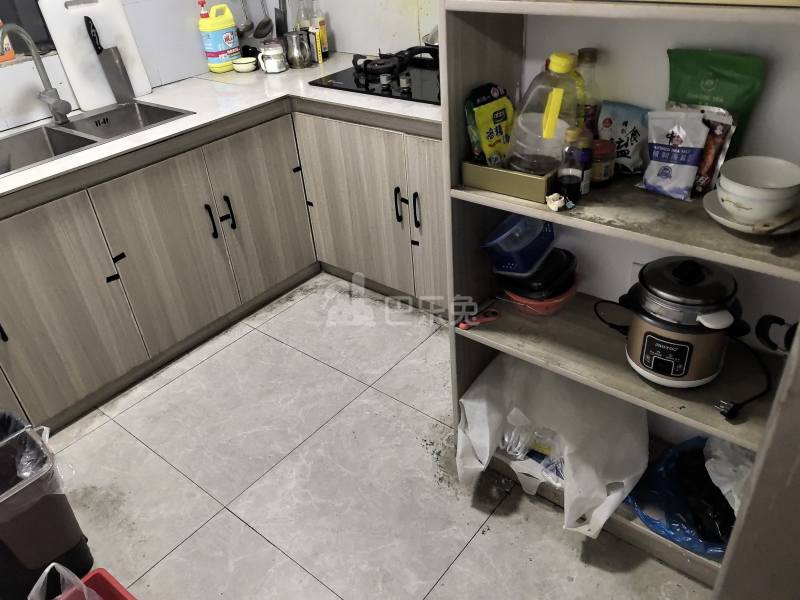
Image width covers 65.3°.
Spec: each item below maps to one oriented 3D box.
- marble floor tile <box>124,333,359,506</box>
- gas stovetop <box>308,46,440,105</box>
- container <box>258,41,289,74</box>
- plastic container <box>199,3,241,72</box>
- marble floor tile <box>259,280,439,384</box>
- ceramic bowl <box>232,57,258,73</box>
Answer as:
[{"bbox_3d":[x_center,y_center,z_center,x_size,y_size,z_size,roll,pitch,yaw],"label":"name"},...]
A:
[{"bbox_3d":[-0.515,0.343,2.059,0.600,0.010,0.600,21,41,34],"label":"marble floor tile"},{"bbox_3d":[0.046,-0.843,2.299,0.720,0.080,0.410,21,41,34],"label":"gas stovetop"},{"bbox_3d":[-0.536,-1.021,2.626,0.113,0.112,0.086,-10,33,-7],"label":"container"},{"bbox_3d":[-0.773,-1.141,2.683,0.088,0.285,0.135,21,41,34],"label":"plastic container"},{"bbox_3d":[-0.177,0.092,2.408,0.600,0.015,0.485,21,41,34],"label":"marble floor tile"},{"bbox_3d":[-0.660,-1.010,2.685,0.110,0.047,0.110,-4,33,2],"label":"ceramic bowl"}]

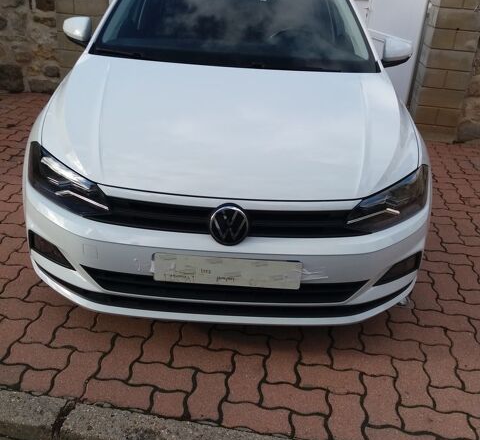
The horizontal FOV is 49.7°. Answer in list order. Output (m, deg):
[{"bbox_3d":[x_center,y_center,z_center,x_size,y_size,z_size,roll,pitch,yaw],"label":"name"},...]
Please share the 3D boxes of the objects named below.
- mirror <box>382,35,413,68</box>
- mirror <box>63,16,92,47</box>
[{"bbox_3d":[0.835,-0.923,2.854,0.200,0.160,0.140,3,27,-2],"label":"mirror"},{"bbox_3d":[-0.871,-1.015,2.797,0.200,0.160,0.140,3,27,-2],"label":"mirror"}]

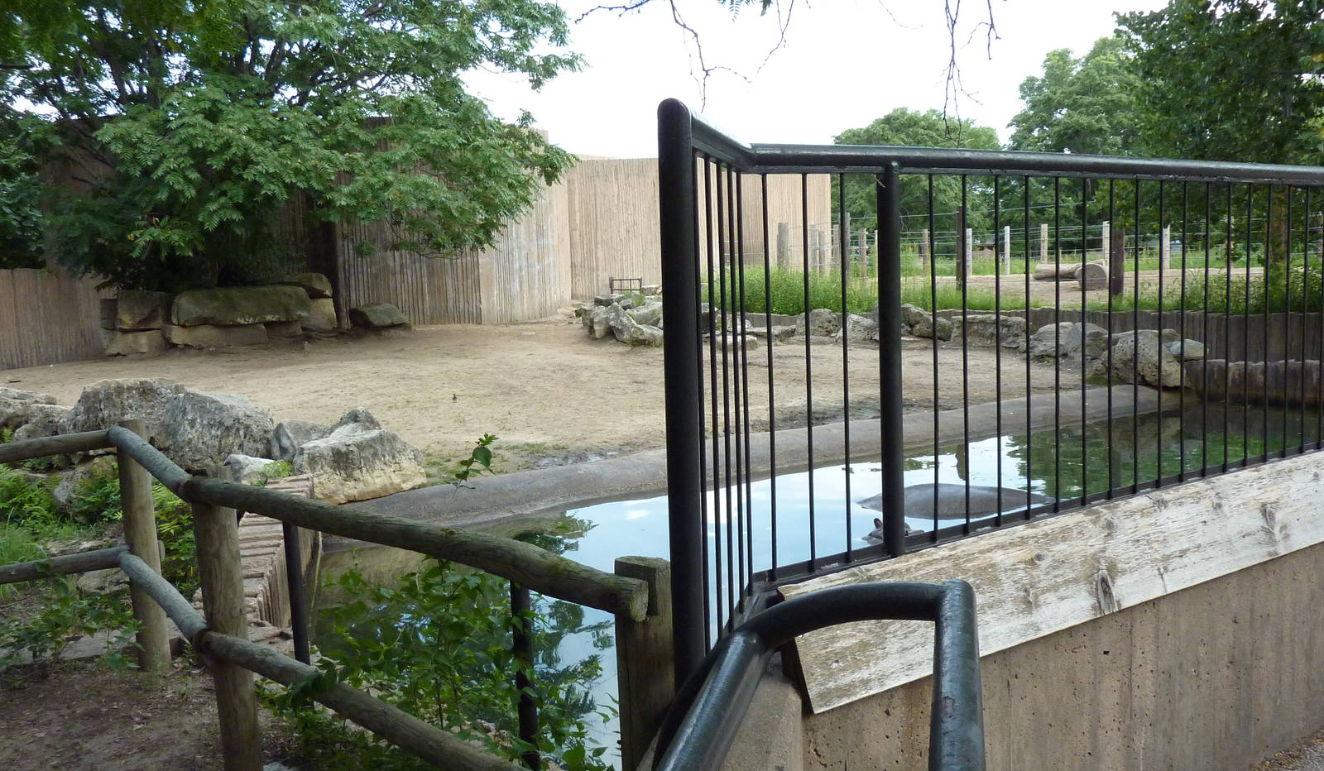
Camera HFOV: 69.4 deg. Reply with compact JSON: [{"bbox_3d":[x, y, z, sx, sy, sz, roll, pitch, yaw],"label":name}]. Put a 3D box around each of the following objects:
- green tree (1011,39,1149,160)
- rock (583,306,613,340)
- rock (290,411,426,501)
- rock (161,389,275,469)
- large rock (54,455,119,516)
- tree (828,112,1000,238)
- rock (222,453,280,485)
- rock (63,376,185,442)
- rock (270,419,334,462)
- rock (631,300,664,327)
[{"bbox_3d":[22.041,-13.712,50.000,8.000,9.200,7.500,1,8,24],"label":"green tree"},{"bbox_3d":[-1.543,-1.505,23.000,0.700,0.780,0.750,-2,7,-4],"label":"rock"},{"bbox_3d":[-2.570,0.613,8.150,1.020,0.640,0.750,-6,8,-33],"label":"rock"},{"bbox_3d":[-4.070,0.395,8.800,0.980,0.660,0.780,-6,8,-30],"label":"rock"},{"bbox_3d":[-4.282,0.749,7.100,0.440,0.400,0.420,-6,8,-31],"label":"large rock"},{"bbox_3d":[14.872,-12.389,56.000,9.600,7.800,8.800,0,7,15],"label":"tree"},{"bbox_3d":[-3.414,0.697,7.900,0.470,0.290,0.400,-5,8,-24],"label":"rock"},{"bbox_3d":[-5.206,0.257,9.300,1.070,0.600,0.800,-7,8,-34],"label":"rock"},{"bbox_3d":[-3.383,0.521,9.000,0.570,0.370,0.500,-5,8,-26],"label":"rock"},{"bbox_3d":[-0.325,-1.778,24.000,0.950,0.620,0.800,-2,7,-1],"label":"rock"}]

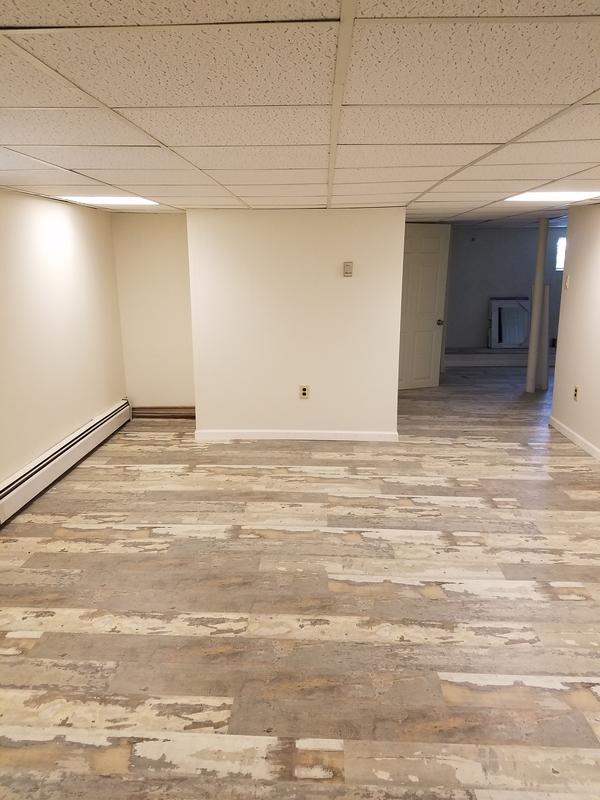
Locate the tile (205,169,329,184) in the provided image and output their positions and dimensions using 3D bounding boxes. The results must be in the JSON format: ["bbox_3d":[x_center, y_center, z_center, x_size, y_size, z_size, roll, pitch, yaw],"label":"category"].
[{"bbox_3d":[-0.148,-1.144,3.064,0.605,0.018,0.605,0,13,2],"label":"tile"}]

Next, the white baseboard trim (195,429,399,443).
[{"bbox_3d":[-0.033,0.319,5.286,1.795,0.084,0.015,0,13,2],"label":"white baseboard trim"}]

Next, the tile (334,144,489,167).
[{"bbox_3d":[0.441,-0.999,2.449,0.600,0.018,0.600,0,13,2],"label":"tile"}]

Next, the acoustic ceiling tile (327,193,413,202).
[{"bbox_3d":[0.511,-1.421,4.228,0.600,0.018,0.600,0,13,2],"label":"acoustic ceiling tile"}]

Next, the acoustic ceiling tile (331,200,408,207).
[{"bbox_3d":[0.529,-1.523,4.678,0.600,0.018,0.300,0,13,2],"label":"acoustic ceiling tile"}]

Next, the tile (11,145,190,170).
[{"bbox_3d":[-0.782,-1.000,2.478,0.605,0.018,0.605,0,13,2],"label":"tile"}]

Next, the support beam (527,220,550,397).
[{"bbox_3d":[2.664,-1.022,6.753,0.100,1.910,0.100,0,13,2],"label":"support beam"}]

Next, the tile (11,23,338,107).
[{"bbox_3d":[-0.215,-0.726,1.331,0.605,0.018,0.605,0,13,2],"label":"tile"}]

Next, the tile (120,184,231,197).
[{"bbox_3d":[-0.731,-1.287,3.682,0.600,0.018,0.600,0,13,2],"label":"tile"}]

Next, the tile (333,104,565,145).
[{"bbox_3d":[0.415,-0.848,1.853,0.605,0.018,0.605,0,13,2],"label":"tile"}]

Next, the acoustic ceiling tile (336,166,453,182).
[{"bbox_3d":[0.464,-1.144,3.041,0.600,0.018,0.600,0,13,2],"label":"acoustic ceiling tile"}]

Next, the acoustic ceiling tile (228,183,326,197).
[{"bbox_3d":[-0.123,-1.290,3.678,0.605,0.018,0.605,0,13,2],"label":"acoustic ceiling tile"}]

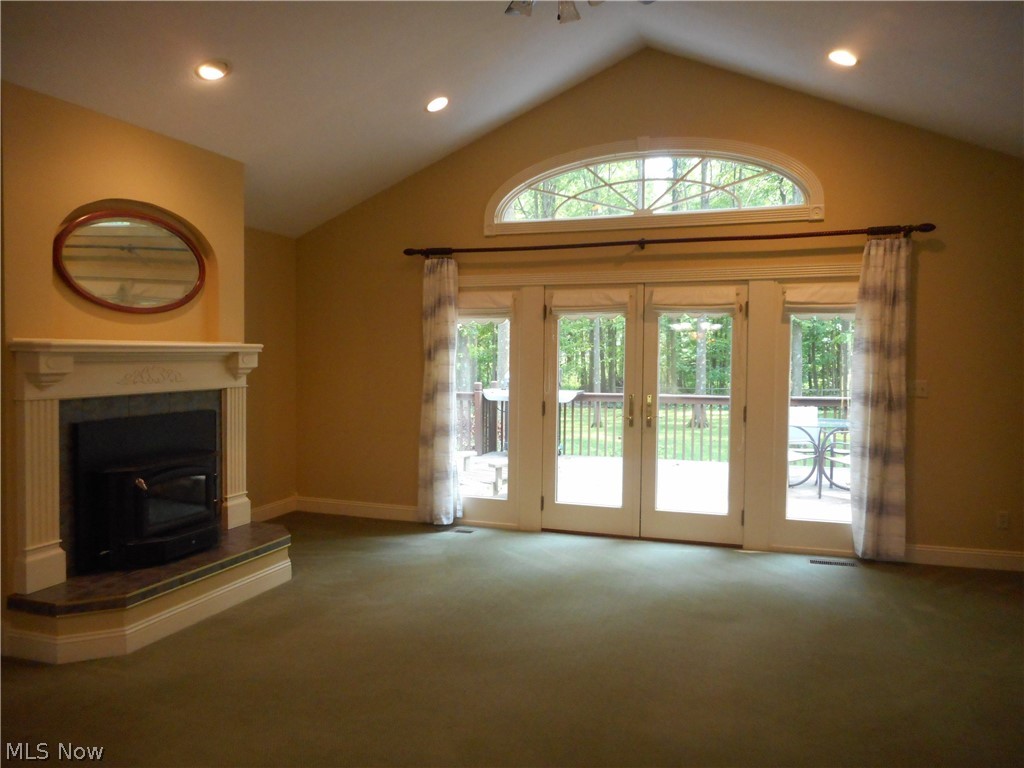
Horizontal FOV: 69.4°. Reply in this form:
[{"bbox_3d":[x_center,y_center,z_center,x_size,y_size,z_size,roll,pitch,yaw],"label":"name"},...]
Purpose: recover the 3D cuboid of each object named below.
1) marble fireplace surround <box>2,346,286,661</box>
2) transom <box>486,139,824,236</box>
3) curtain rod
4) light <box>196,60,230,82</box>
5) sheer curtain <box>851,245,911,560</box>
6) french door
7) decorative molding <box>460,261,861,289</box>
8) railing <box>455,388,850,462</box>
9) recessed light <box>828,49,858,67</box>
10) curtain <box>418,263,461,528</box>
[{"bbox_3d":[-1.881,0.514,4.256,0.630,1.503,1.760,1,2,18],"label":"marble fireplace surround"},{"bbox_3d":[1.014,-1.551,5.699,2.593,0.688,0.090,1,2,18],"label":"transom"},{"bbox_3d":[0.980,-1.073,5.623,3.979,0.080,0.120,1,2,18],"label":"curtain rod"},{"bbox_3d":[-1.623,-1.708,4.007,0.190,0.060,0.190,-23,-5,18],"label":"light"},{"bbox_3d":[2.556,0.120,5.144,0.370,2.246,0.130,1,2,18],"label":"sheer curtain"},{"bbox_3d":[1.008,0.218,5.789,1.578,2.006,0.070,1,2,18],"label":"french door"},{"bbox_3d":[1.011,-0.826,5.707,3.200,0.092,0.040,1,2,18],"label":"decorative molding"},{"bbox_3d":[1.825,0.618,10.910,5.900,0.940,0.120,1,2,18],"label":"railing"},{"bbox_3d":[2.013,-1.988,4.482,0.185,0.060,0.185,24,9,16],"label":"recessed light"},{"bbox_3d":[-0.608,0.068,6.194,0.365,2.232,0.130,1,2,18],"label":"curtain"}]

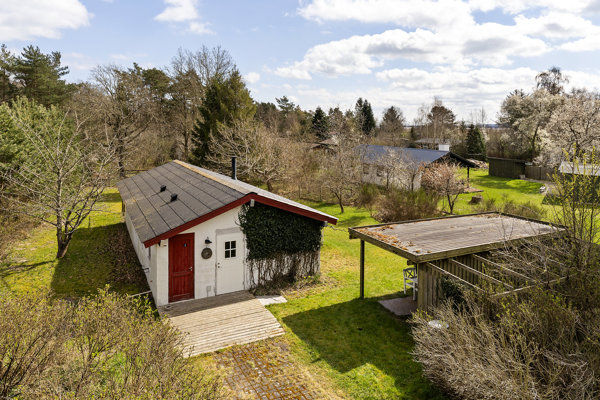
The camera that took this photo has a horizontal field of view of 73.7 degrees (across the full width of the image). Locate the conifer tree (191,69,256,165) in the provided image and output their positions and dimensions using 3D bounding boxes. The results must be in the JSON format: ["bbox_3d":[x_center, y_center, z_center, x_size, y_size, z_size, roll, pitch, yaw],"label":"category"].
[{"bbox_3d":[-8.989,-9.694,47.000,7.300,11.300,7.000,-2,10,-10],"label":"conifer tree"}]

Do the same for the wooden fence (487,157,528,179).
[{"bbox_3d":[22.620,-3.440,43.524,3.743,2.000,0.200,7,13,35],"label":"wooden fence"}]

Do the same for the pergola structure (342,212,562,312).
[{"bbox_3d":[5.100,2.030,12.650,6.200,2.350,3.000,-4,10,-24],"label":"pergola structure"}]

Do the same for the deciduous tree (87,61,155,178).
[{"bbox_3d":[-19.107,-8.387,43.090,7.320,11.889,7.320,0,10,0],"label":"deciduous tree"}]

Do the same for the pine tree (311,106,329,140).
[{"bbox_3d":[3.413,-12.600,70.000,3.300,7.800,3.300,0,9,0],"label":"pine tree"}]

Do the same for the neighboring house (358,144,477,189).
[{"bbox_3d":[10.800,-3.500,40.500,7.900,3.600,11.000,-5,11,-29],"label":"neighboring house"}]

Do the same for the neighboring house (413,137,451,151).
[{"bbox_3d":[23.335,-9.208,71.509,9.000,3.300,6.500,2,10,8],"label":"neighboring house"}]

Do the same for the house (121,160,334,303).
[{"bbox_3d":[-4.604,0.329,18.808,6.511,3.458,13.508,-5,12,-27],"label":"house"}]

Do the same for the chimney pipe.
[{"bbox_3d":[-3.934,-1.860,23.667,0.260,1.423,0.260,0,10,0],"label":"chimney pipe"}]

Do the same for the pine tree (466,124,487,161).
[{"bbox_3d":[26.325,-8.550,60.000,3.300,5.600,3.300,4,10,23],"label":"pine tree"}]

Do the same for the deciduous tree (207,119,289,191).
[{"bbox_3d":[-4.490,-3.843,34.219,7.013,6.134,6.662,0,10,0],"label":"deciduous tree"}]

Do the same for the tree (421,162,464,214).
[{"bbox_3d":[8.906,-0.719,25.000,2.650,3.100,2.600,3,10,19],"label":"tree"}]

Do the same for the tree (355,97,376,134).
[{"bbox_3d":[10.578,-11.542,64.984,3.553,10.236,3.553,0,10,0],"label":"tree"}]

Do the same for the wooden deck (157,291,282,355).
[{"bbox_3d":[-2.300,3.410,11.260,2.850,0.180,2.950,-5,11,-27],"label":"wooden deck"}]

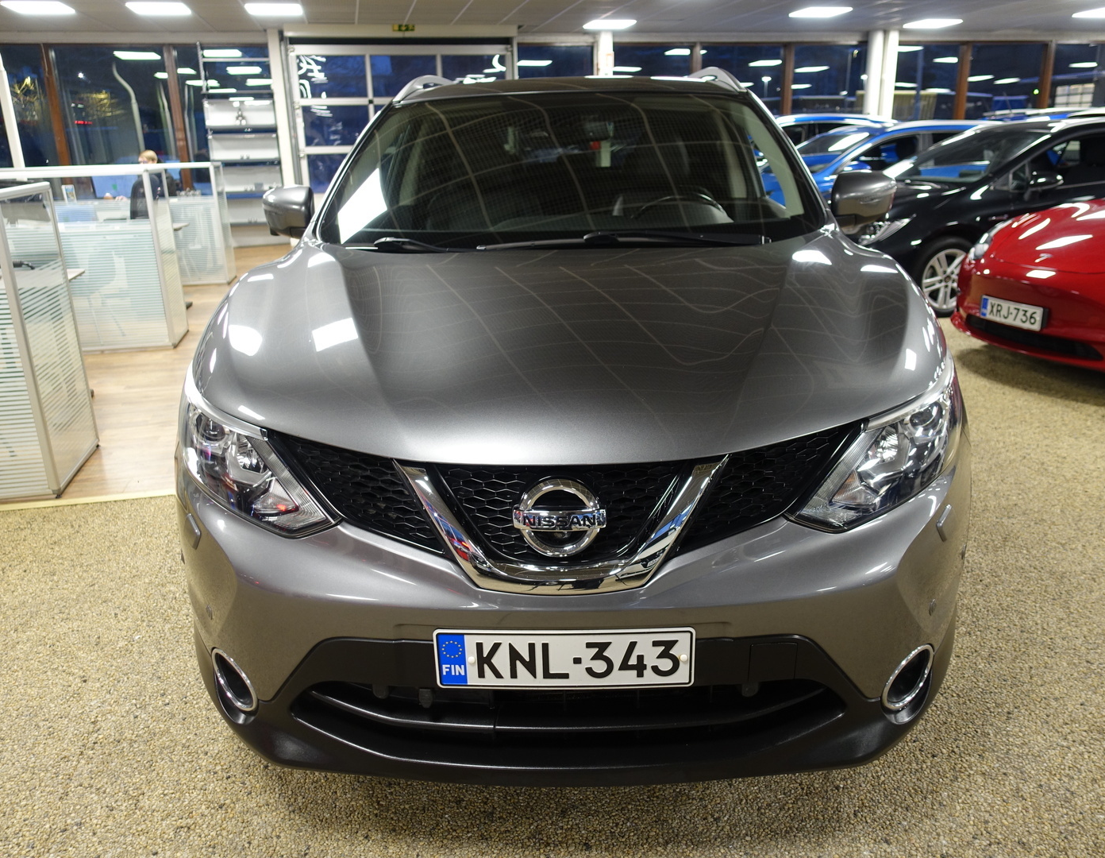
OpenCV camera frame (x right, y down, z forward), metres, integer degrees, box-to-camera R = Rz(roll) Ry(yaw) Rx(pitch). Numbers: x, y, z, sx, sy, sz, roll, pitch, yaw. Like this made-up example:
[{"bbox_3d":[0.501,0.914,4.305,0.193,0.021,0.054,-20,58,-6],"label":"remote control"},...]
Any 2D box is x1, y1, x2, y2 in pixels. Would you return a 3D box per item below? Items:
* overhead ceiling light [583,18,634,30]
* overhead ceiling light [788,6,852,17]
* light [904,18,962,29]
[{"bbox_3d":[0.755,-5.396,11.398,0.600,0.060,0.600,-5,19,-12],"label":"overhead ceiling light"},{"bbox_3d":[3.356,-5.236,10.741,0.600,0.060,0.600,-5,19,-12],"label":"overhead ceiling light"},{"bbox_3d":[5.478,-5.823,12.334,0.600,0.060,0.620,-5,18,-12],"label":"light"}]

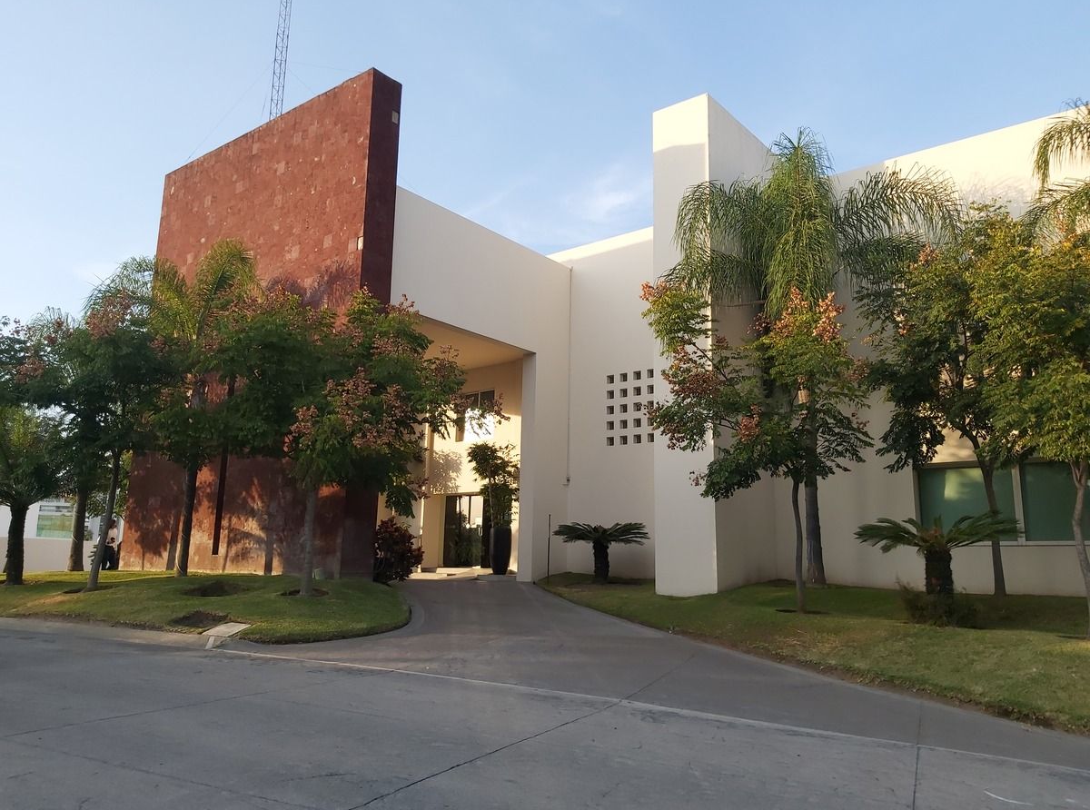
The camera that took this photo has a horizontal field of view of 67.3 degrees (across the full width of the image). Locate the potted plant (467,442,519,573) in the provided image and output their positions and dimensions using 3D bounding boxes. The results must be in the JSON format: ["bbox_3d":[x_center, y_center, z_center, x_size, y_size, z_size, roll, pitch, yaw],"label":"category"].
[{"bbox_3d":[-1.466,2.881,23.107,1.460,3.720,1.440,1,-11,0],"label":"potted plant"}]

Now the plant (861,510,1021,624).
[{"bbox_3d":[6.431,2.668,13.419,2.600,1.800,2.500,1,-11,0],"label":"plant"}]

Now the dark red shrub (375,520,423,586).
[{"bbox_3d":[-3.370,3.329,18.670,1.100,1.490,1.100,1,-11,0],"label":"dark red shrub"}]

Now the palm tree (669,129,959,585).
[{"bbox_3d":[6.316,-1.372,18.986,6.710,10.850,5.380,1,-11,0],"label":"palm tree"}]

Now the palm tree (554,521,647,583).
[{"bbox_3d":[1.388,3.713,20.688,2.340,1.510,2.300,1,-11,0],"label":"palm tree"}]

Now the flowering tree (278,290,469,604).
[{"bbox_3d":[-3.256,0.621,15.531,3.460,5.830,3.460,1,-11,0],"label":"flowering tree"}]

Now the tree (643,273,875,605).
[{"bbox_3d":[3.942,0.641,15.176,4.140,6.130,4.030,1,-11,0],"label":"tree"}]

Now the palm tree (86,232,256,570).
[{"bbox_3d":[-9.931,-0.055,21.493,4.400,8.960,4.320,1,-11,0],"label":"palm tree"}]

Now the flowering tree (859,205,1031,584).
[{"bbox_3d":[8.256,-0.277,16.709,3.390,8.110,3.070,1,-11,0],"label":"flowering tree"}]

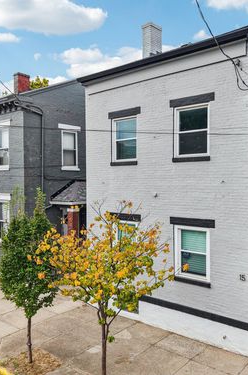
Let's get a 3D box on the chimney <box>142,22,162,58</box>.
[{"bbox_3d":[1.090,-5.491,13.264,0.418,1.383,0.669,0,1,41],"label":"chimney"}]

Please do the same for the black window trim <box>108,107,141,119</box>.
[{"bbox_3d":[0.019,-2.084,9.787,1.188,0.181,0.100,0,1,41],"label":"black window trim"}]

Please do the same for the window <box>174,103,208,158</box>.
[{"bbox_3d":[1.684,-1.347,8.443,0.944,1.222,0.120,0,1,41],"label":"window"}]

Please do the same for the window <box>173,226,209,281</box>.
[{"bbox_3d":[1.699,1.607,8.497,0.977,1.272,0.120,0,1,41],"label":"window"}]

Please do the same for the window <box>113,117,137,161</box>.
[{"bbox_3d":[-0.006,-1.384,10.005,0.942,1.262,0.091,0,1,41],"label":"window"}]

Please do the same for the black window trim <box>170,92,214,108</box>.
[{"bbox_3d":[1.667,-2.128,8.505,1.231,0.190,0.103,0,1,41],"label":"black window trim"}]

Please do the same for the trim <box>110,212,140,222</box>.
[{"bbox_3d":[0.041,0.842,9.834,1.173,0.181,0.100,0,1,41],"label":"trim"}]

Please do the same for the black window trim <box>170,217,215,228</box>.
[{"bbox_3d":[1.659,0.847,8.422,1.230,0.181,0.100,0,1,41],"label":"black window trim"}]

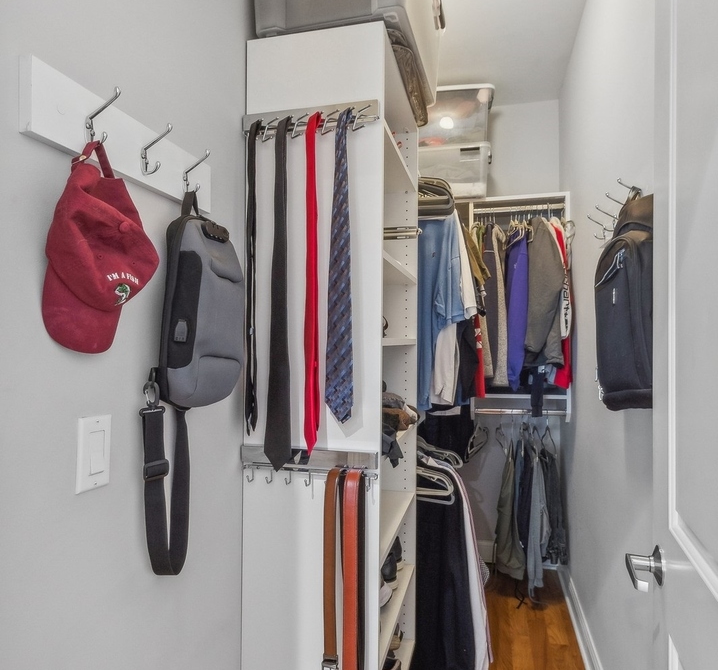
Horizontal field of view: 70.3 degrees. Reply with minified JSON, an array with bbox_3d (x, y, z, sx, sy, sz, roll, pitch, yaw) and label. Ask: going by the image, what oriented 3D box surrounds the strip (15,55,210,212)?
[{"bbox_3d":[-0.363,-0.319,0.890,0.070,0.103,0.452,0,-1,14],"label":"strip"}]

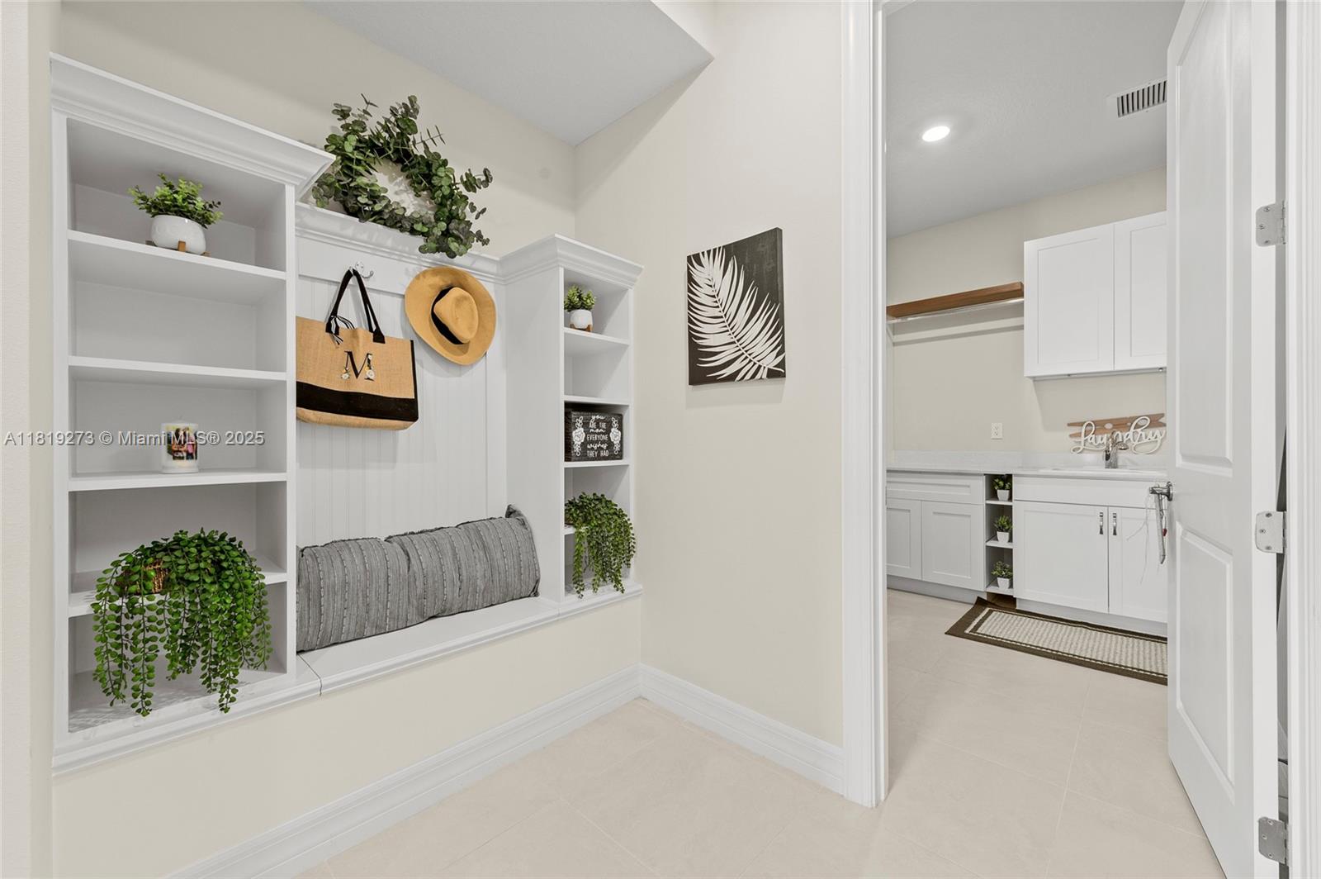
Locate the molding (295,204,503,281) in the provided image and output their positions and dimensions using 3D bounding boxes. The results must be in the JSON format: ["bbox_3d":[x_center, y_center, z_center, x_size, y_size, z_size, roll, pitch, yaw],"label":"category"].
[{"bbox_3d":[-0.911,-0.690,1.852,0.080,0.087,0.780,0,0,43],"label":"molding"}]

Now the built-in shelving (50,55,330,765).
[{"bbox_3d":[-1.187,-0.056,1.320,0.505,1.355,0.465,0,0,43],"label":"built-in shelving"}]

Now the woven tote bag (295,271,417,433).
[{"bbox_3d":[-1.002,-0.304,1.661,0.150,0.538,0.385,0,0,43],"label":"woven tote bag"}]

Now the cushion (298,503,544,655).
[{"bbox_3d":[-0.841,0.453,1.790,0.220,0.322,0.805,0,0,43],"label":"cushion"}]

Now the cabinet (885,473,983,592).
[{"bbox_3d":[2.033,0.608,3.824,0.765,0.766,0.610,0,0,43],"label":"cabinet"}]

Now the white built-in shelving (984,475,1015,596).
[{"bbox_3d":[2.370,0.608,3.504,0.163,0.766,0.600,0,0,43],"label":"white built-in shelving"}]

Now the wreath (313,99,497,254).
[{"bbox_3d":[-0.900,-0.968,1.863,0.185,0.580,0.630,0,0,43],"label":"wreath"}]

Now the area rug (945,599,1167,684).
[{"bbox_3d":[2.306,1.095,2.744,1.225,0.014,0.760,0,0,43],"label":"area rug"}]

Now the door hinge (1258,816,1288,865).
[{"bbox_3d":[1.330,0.869,1.113,0.045,0.091,0.012,0,0,35],"label":"door hinge"}]

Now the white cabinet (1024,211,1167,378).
[{"bbox_3d":[2.887,-0.877,3.257,0.910,0.915,0.330,0,0,43],"label":"white cabinet"}]

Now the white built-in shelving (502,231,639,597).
[{"bbox_3d":[-0.398,-0.059,2.167,0.505,1.347,0.470,0,0,43],"label":"white built-in shelving"}]

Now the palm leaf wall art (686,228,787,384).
[{"bbox_3d":[0.263,-0.457,1.859,0.403,0.506,0.035,0,0,43],"label":"palm leaf wall art"}]

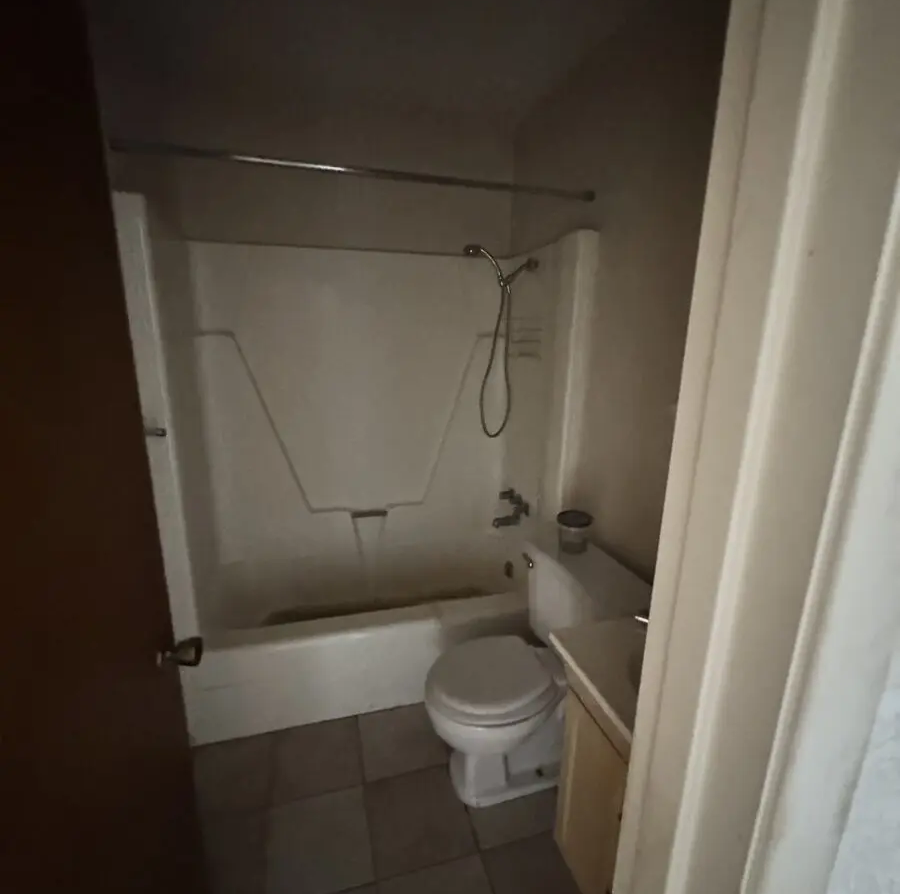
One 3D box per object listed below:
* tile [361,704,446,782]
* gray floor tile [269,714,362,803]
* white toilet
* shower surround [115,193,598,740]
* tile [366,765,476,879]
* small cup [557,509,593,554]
[{"bbox_3d":[-0.188,1.120,1.857,0.303,0.010,0.308,-3,14,-16],"label":"tile"},{"bbox_3d":[-0.482,1.137,1.774,0.301,0.010,0.308,-3,14,-16],"label":"gray floor tile"},{"bbox_3d":[0.259,0.785,1.680,0.715,0.737,0.480,-3,14,-16],"label":"white toilet"},{"bbox_3d":[-0.323,0.071,2.159,1.524,1.877,0.818,-3,14,-16],"label":"shower surround"},{"bbox_3d":[-0.102,1.194,1.565,0.303,0.010,0.308,-3,14,-16],"label":"tile"},{"bbox_3d":[0.459,0.322,1.781,0.122,0.120,0.122,1,14,0],"label":"small cup"}]

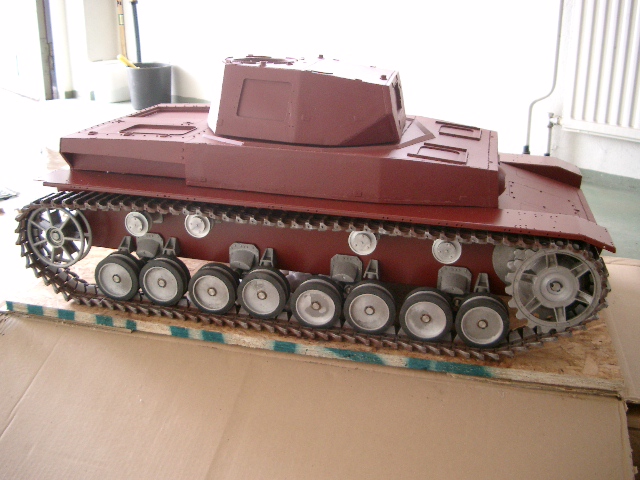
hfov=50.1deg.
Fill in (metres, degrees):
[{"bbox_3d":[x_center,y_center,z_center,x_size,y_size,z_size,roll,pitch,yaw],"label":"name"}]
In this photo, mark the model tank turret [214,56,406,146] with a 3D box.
[{"bbox_3d":[-0.023,-0.250,1.174,0.352,0.120,0.290,6,21,12],"label":"model tank turret"}]

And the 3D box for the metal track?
[{"bbox_3d":[-0.047,0.044,1.073,0.922,0.189,0.068,6,21,12],"label":"metal track"}]

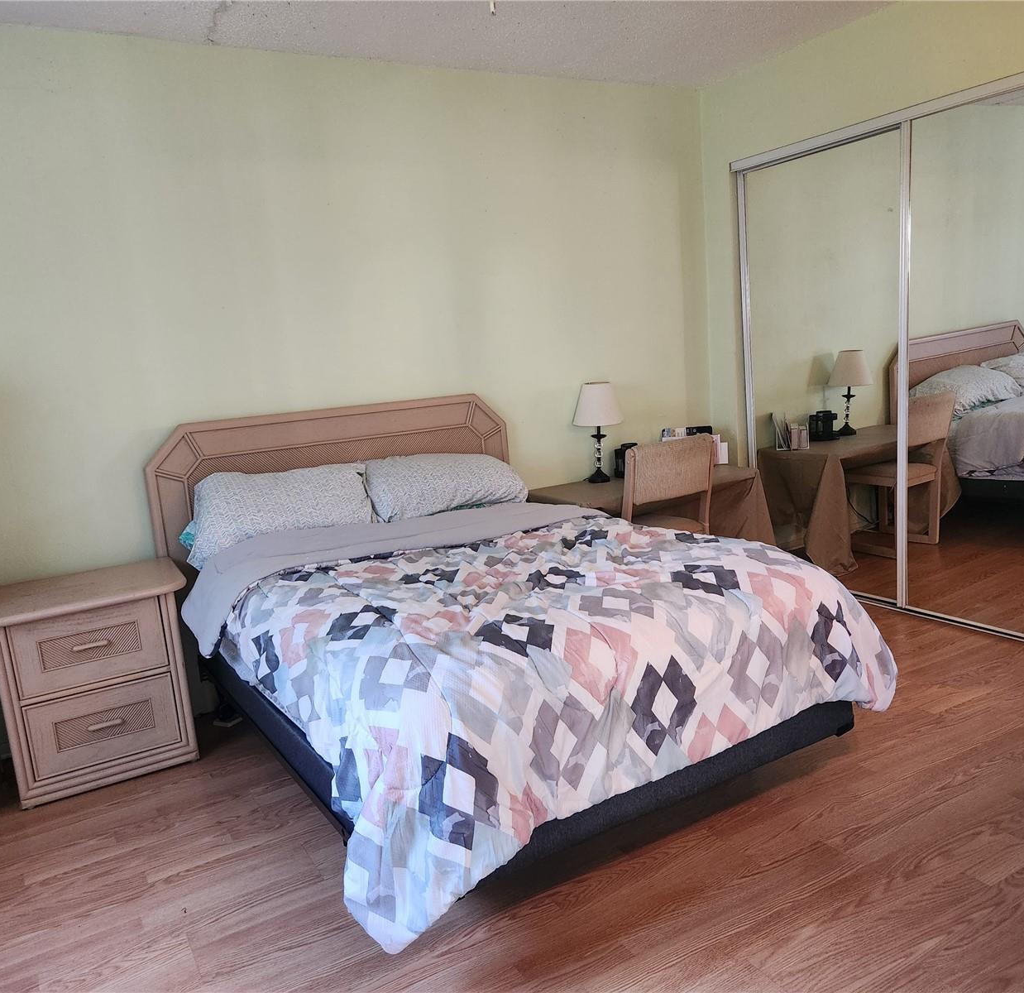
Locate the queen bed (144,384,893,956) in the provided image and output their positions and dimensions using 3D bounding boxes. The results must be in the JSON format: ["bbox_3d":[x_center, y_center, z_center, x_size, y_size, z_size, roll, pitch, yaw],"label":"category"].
[{"bbox_3d":[-0.129,0.252,2.929,1.703,1.044,2.022,-10,12,-28],"label":"queen bed"}]

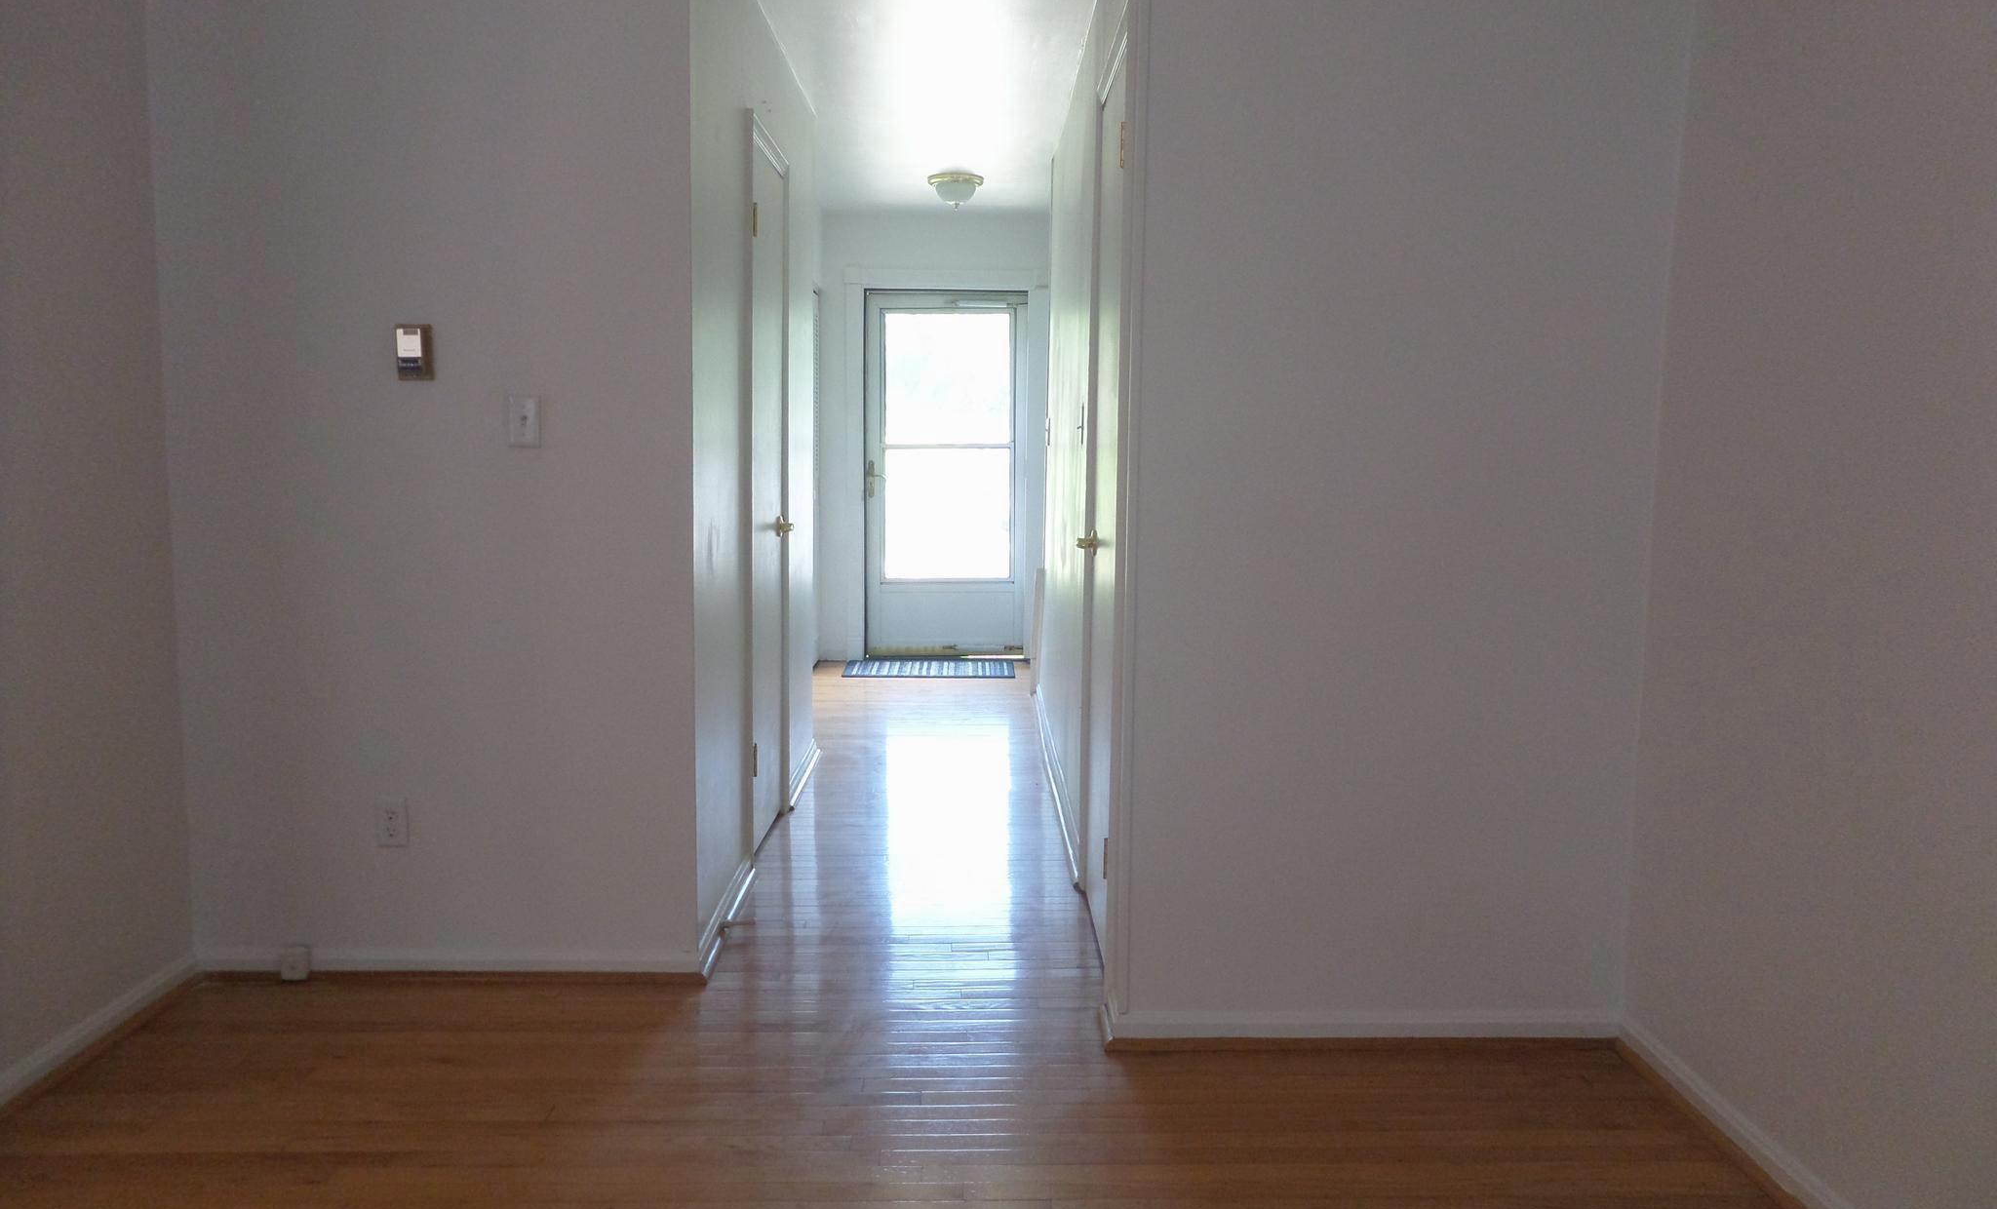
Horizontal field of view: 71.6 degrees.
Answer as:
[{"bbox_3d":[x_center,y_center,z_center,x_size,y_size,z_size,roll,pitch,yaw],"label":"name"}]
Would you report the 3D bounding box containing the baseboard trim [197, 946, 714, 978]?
[{"bbox_3d":[-1.254,0.822,3.170,1.170,0.067,0.025,1,7,-1],"label":"baseboard trim"}]

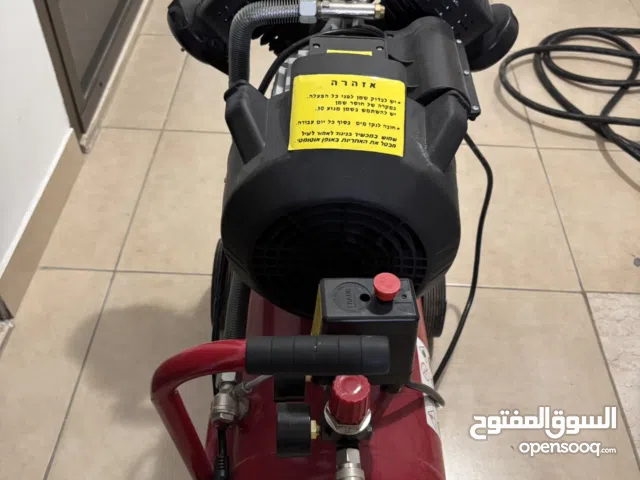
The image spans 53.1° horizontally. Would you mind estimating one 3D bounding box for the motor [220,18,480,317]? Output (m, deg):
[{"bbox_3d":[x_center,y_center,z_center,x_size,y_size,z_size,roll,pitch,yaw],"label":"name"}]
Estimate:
[{"bbox_3d":[0.026,-0.085,0.707,0.251,0.255,0.270,1,46,-1],"label":"motor"}]

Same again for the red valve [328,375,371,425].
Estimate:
[{"bbox_3d":[0.028,0.146,0.594,0.034,0.041,0.034,1,46,-1],"label":"red valve"}]

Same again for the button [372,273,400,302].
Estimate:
[{"bbox_3d":[0.057,0.043,0.554,0.023,0.018,0.023,1,46,-1],"label":"button"}]

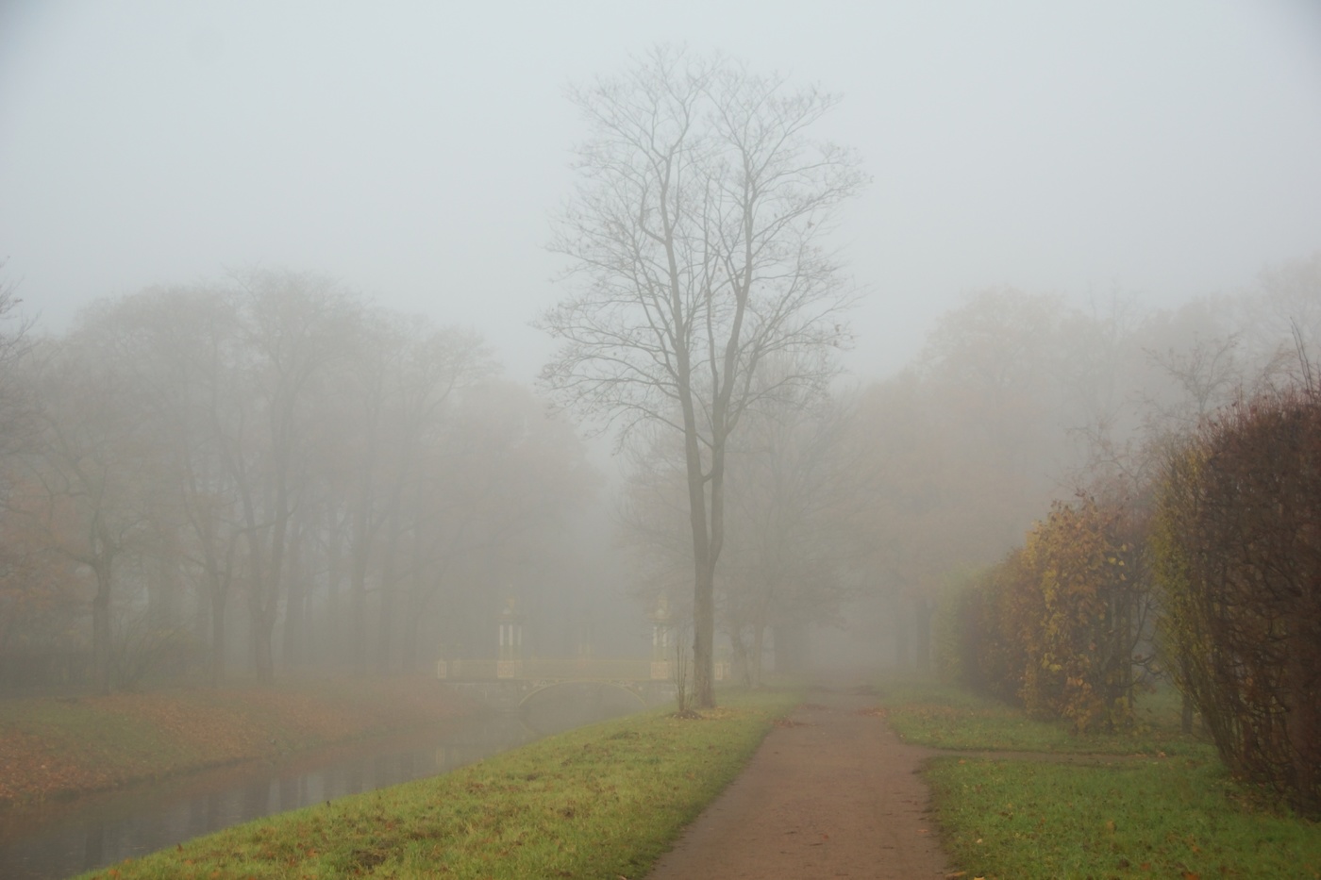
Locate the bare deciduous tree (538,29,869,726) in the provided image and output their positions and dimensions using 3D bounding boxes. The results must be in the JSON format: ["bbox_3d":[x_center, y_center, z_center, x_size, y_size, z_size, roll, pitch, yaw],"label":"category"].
[{"bbox_3d":[1.000,-1.660,60.200,8.100,16.300,7.700,0,-5,0],"label":"bare deciduous tree"}]

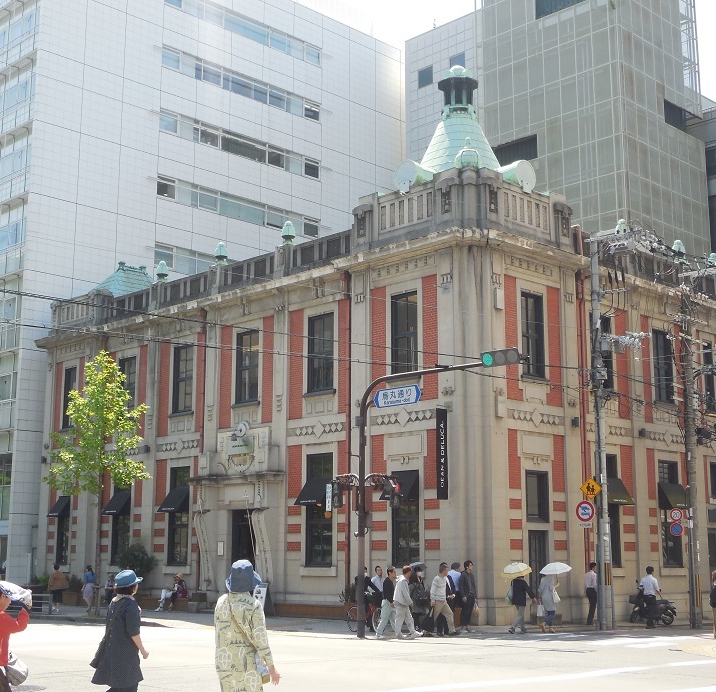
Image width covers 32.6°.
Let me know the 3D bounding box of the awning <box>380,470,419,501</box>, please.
[{"bbox_3d":[1.228,4.094,36.210,0.570,0.861,1.095,10,-15,-44],"label":"awning"}]

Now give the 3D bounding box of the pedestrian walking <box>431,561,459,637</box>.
[{"bbox_3d":[2.078,6.050,29.255,0.750,1.714,0.500,2,-11,-8],"label":"pedestrian walking"}]

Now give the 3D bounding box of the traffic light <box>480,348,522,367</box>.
[{"bbox_3d":[3.092,0.241,26.592,1.020,0.340,0.180,-10,-9,44],"label":"traffic light"}]

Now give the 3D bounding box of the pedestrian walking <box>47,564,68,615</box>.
[{"bbox_3d":[-10.068,8.159,41.204,0.640,1.600,0.450,6,-12,-31],"label":"pedestrian walking"}]

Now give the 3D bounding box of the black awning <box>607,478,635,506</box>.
[{"bbox_3d":[8.200,4.589,38.955,1.350,0.860,0.580,10,-14,-44],"label":"black awning"}]

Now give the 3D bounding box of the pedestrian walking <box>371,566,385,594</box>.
[{"bbox_3d":[0.554,6.700,32.793,0.500,1.650,0.360,7,-12,-36],"label":"pedestrian walking"}]

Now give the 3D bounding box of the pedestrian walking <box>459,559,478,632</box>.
[{"bbox_3d":[2.796,6.362,31.161,0.360,1.780,0.500,-6,-11,29],"label":"pedestrian walking"}]

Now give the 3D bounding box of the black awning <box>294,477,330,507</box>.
[{"bbox_3d":[-1.405,4.600,38.777,0.593,0.845,1.129,10,-15,-44],"label":"black awning"}]

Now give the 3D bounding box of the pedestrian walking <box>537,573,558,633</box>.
[{"bbox_3d":[4.877,6.575,31.677,0.480,1.600,0.500,6,-12,-31],"label":"pedestrian walking"}]

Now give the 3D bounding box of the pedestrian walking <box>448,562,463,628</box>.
[{"bbox_3d":[2.556,6.612,32.444,0.500,1.730,0.330,-7,-12,36],"label":"pedestrian walking"}]

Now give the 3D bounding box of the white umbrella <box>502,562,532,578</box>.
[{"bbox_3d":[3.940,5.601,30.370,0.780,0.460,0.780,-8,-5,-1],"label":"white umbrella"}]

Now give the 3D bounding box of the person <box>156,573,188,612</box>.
[{"bbox_3d":[-6.114,8.124,40.397,0.880,1.270,0.550,6,-12,-31],"label":"person"}]

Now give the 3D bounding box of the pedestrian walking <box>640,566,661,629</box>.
[{"bbox_3d":[7.846,6.764,33.022,0.520,1.670,0.400,-3,-11,14],"label":"pedestrian walking"}]

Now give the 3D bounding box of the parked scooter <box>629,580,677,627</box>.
[{"bbox_3d":[8.912,7.791,36.940,1.700,1.200,0.640,-10,-14,44],"label":"parked scooter"}]

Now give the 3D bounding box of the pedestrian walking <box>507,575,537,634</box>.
[{"bbox_3d":[4.114,6.441,30.973,0.600,1.600,0.520,7,-12,-33],"label":"pedestrian walking"}]

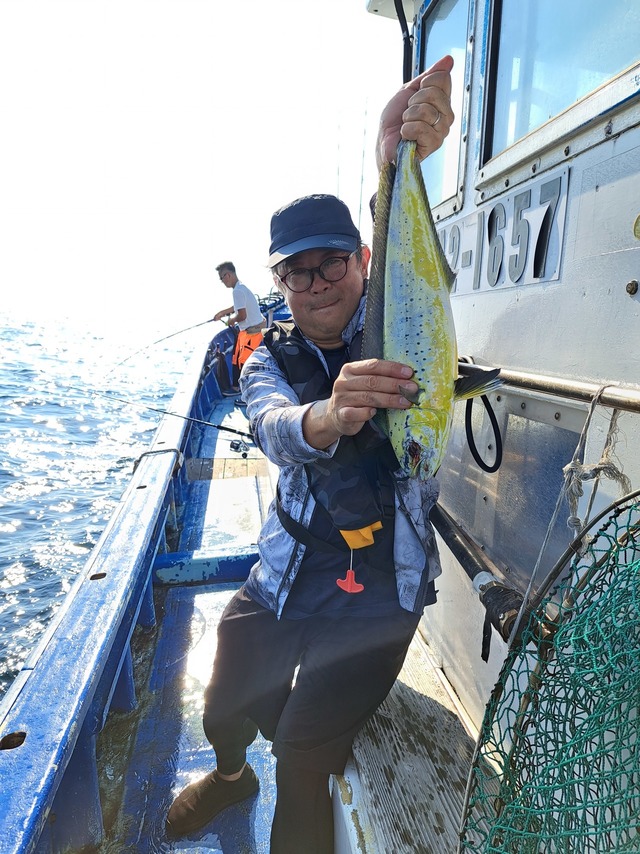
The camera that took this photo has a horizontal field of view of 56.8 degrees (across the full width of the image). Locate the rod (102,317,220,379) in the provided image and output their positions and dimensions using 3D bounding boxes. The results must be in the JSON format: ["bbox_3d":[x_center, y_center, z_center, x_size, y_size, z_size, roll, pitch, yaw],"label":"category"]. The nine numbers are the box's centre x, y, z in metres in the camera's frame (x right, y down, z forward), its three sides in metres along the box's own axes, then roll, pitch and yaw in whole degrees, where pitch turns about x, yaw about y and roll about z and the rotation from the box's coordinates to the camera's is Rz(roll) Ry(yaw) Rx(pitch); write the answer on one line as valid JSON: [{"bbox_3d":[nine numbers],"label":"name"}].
[{"bbox_3d":[-1.757,-0.889,6.438,1.330,0.130,0.060,-29,17,-9],"label":"rod"}]

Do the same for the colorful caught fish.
[{"bbox_3d":[0.126,-0.151,0.675,0.155,0.420,0.065,-4,3,0],"label":"colorful caught fish"}]

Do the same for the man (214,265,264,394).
[{"bbox_3d":[-0.901,-1.045,6.623,0.640,1.559,0.520,-1,11,-4],"label":"man"}]

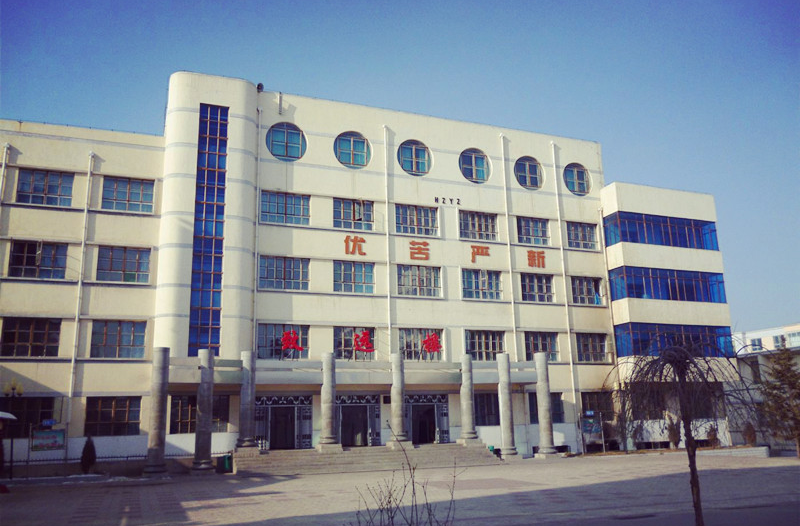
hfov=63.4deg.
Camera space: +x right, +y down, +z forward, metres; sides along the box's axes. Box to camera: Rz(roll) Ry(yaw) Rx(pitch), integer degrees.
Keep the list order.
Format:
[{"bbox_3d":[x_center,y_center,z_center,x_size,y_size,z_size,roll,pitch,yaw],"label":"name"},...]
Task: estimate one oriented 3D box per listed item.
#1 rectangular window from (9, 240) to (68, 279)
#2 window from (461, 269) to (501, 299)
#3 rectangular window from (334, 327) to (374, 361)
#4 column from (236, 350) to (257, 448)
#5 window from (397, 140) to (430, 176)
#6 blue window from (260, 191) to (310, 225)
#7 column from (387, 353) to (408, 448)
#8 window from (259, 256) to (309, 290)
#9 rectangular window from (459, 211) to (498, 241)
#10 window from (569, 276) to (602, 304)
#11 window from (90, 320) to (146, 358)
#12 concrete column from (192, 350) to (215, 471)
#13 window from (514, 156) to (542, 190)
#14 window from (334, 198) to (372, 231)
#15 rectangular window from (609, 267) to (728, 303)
[{"bbox_3d":[-16.597,-0.120,29.748,2.299,1.760,0.200,4,-14,-22],"label":"rectangular window"},{"bbox_3d":[4.946,1.318,38.912,2.567,1.756,0.200,4,-14,-21],"label":"window"},{"bbox_3d":[-2.385,4.308,34.357,2.252,1.779,0.200,4,-15,-21],"label":"rectangular window"},{"bbox_3d":[-6.846,6.128,29.146,0.810,4.230,0.810,4,-15,-21],"label":"column"},{"bbox_3d":[0.926,-6.218,38.456,2.310,2.320,0.250,4,-15,-21],"label":"window"},{"bbox_3d":[-6.138,-2.879,34.755,2.728,1.771,0.200,4,-14,-22],"label":"blue window"},{"bbox_3d":[-0.050,6.697,32.069,0.820,4.310,0.820,4,-15,-21],"label":"column"},{"bbox_3d":[-6.136,0.577,34.678,2.735,1.756,0.200,4,-14,-21],"label":"window"},{"bbox_3d":[4.743,-2.200,38.856,2.539,1.707,0.200,4,-15,-21],"label":"rectangular window"},{"bbox_3d":[11.786,1.771,40.670,2.262,1.707,0.200,4,-15,-21],"label":"window"},{"bbox_3d":[-13.126,3.584,30.242,2.313,1.727,0.200,4,-15,-21],"label":"window"},{"bbox_3d":[-7.750,5.801,25.682,0.800,4.575,0.800,4,-15,-21],"label":"concrete column"},{"bbox_3d":[8.303,-5.700,41.277,2.300,2.310,0.250,4,-15,-21],"label":"window"},{"bbox_3d":[-2.621,-2.760,36.888,2.398,1.790,0.200,4,-14,-21],"label":"window"},{"bbox_3d":[17.840,1.627,42.839,8.462,2.063,1.424,4,-14,-22],"label":"rectangular window"}]

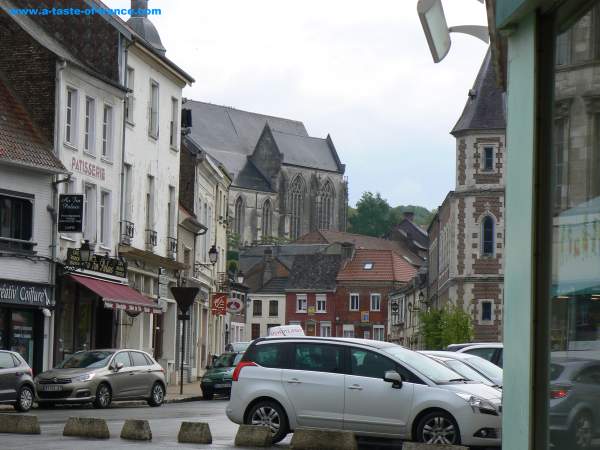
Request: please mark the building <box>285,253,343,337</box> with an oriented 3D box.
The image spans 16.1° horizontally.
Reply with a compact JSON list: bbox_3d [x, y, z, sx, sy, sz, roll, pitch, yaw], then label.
[{"bbox_3d":[2.001,7.491,217.000,5.200,8.800,7.200,0,-4,17],"label":"building"}]

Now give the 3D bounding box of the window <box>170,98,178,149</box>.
[{"bbox_3d":[-4.481,-3.660,75.500,0.170,1.800,1.000,1,-5,9],"label":"window"}]

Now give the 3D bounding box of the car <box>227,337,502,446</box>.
[{"bbox_3d":[1.107,2.632,32.832,4.530,1.640,1.840,0,-5,18],"label":"car"}]

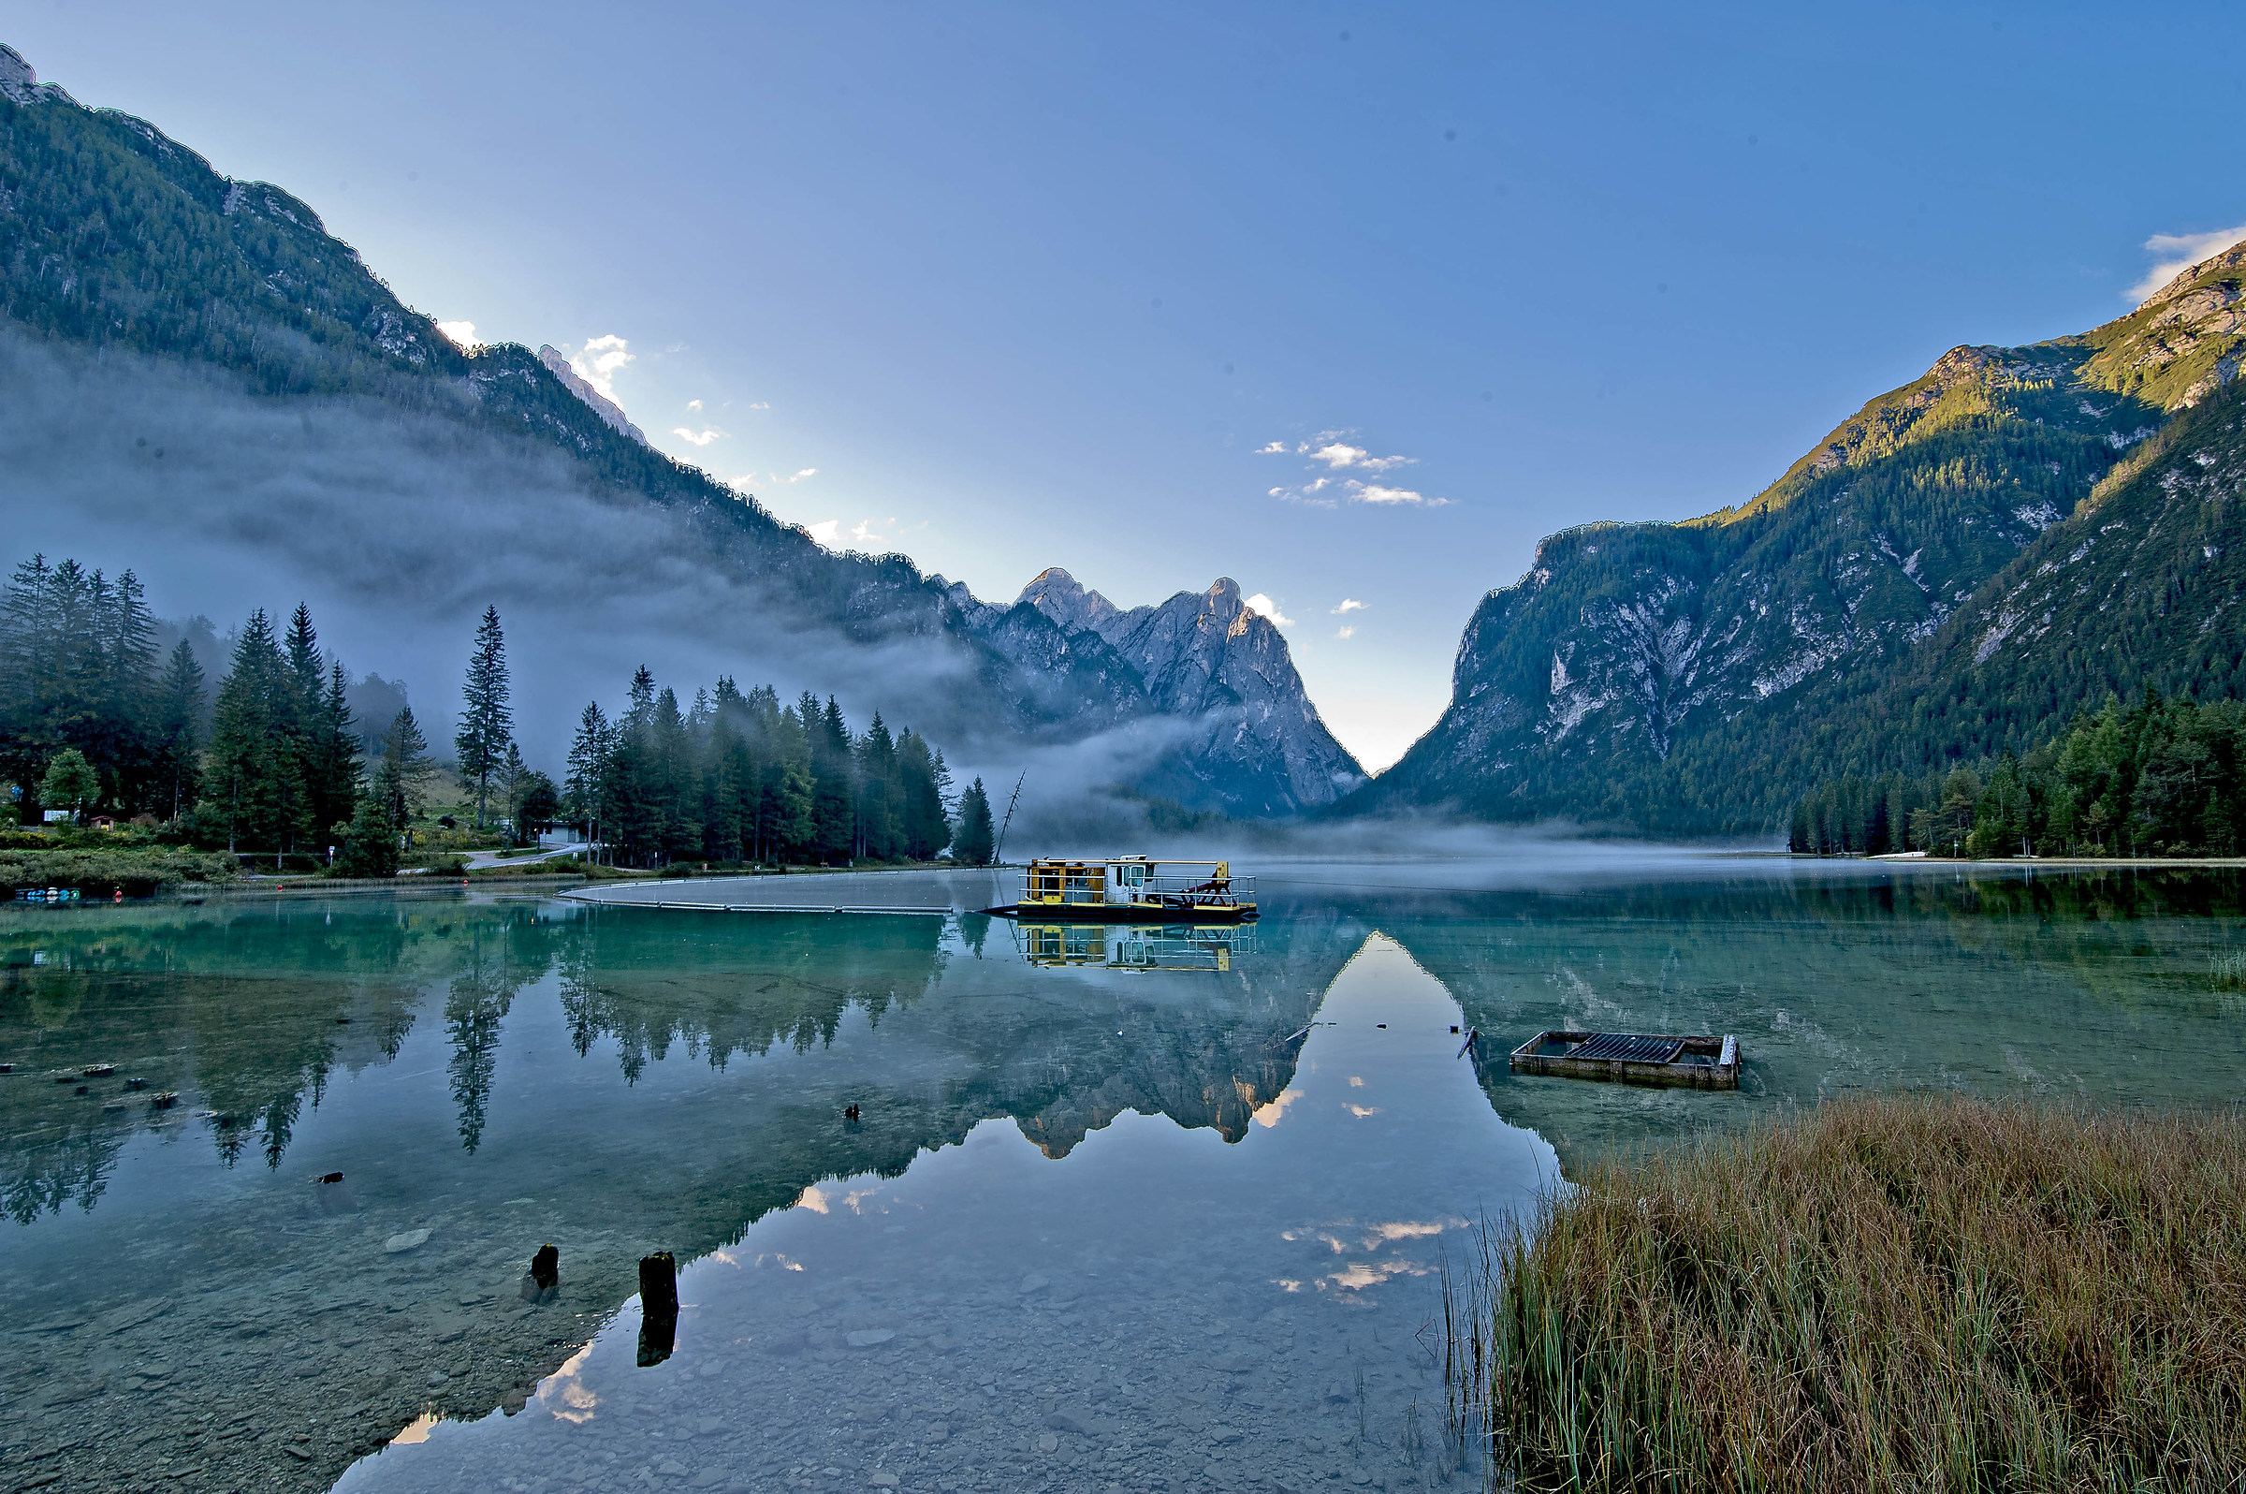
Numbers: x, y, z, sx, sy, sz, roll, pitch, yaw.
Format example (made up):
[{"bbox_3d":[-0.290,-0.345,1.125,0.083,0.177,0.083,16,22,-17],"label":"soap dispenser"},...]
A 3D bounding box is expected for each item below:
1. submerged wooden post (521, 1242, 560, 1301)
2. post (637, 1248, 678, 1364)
[{"bbox_3d":[-2.962,2.699,5.749,0.154,0.272,0.154,2,-6,-26],"label":"submerged wooden post"},{"bbox_3d":[-2.181,2.644,5.274,0.171,0.510,0.171,2,-6,-22],"label":"post"}]

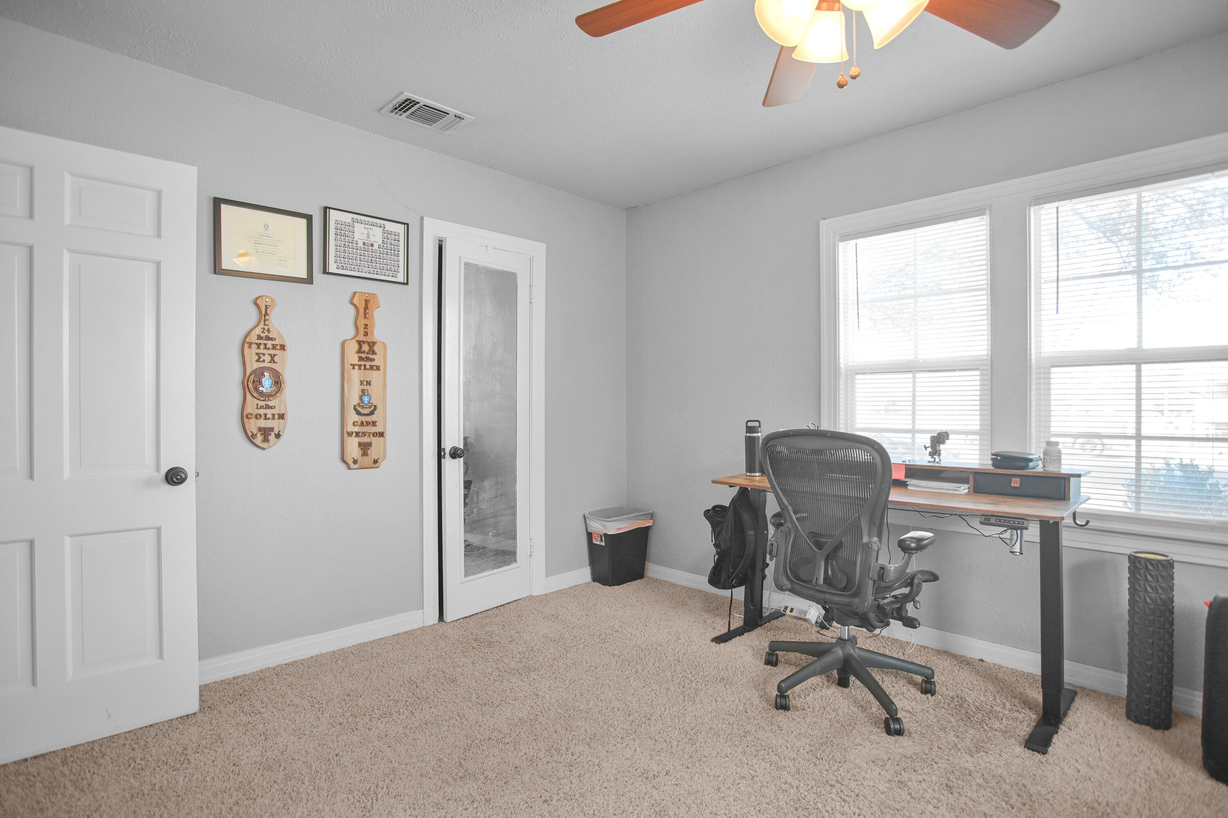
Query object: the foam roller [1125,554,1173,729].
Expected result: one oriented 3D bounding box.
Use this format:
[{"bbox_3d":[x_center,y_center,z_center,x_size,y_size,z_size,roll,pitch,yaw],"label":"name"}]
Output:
[{"bbox_3d":[1.915,0.822,2.070,0.125,0.596,0.125,0,0,42],"label":"foam roller"}]

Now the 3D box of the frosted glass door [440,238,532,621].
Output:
[{"bbox_3d":[-0.692,0.105,3.217,0.037,1.993,0.575,0,0,43],"label":"frosted glass door"}]

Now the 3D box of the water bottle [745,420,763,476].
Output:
[{"bbox_3d":[0.706,0.200,2.930,0.081,0.280,0.081,0,0,42],"label":"water bottle"}]

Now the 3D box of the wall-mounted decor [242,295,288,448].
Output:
[{"bbox_3d":[-1.506,-0.157,2.501,0.172,0.660,0.022,0,0,-41],"label":"wall-mounted decor"}]

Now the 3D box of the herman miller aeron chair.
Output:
[{"bbox_3d":[0.908,0.600,2.300,0.665,1.040,0.675,0,0,-41],"label":"herman miller aeron chair"}]

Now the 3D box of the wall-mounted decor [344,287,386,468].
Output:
[{"bbox_3d":[-1.192,-0.136,2.776,0.200,0.840,0.022,0,0,-41],"label":"wall-mounted decor"}]

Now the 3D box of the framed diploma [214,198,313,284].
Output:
[{"bbox_3d":[-1.502,-0.713,2.504,0.372,0.315,0.022,0,0,-41],"label":"framed diploma"}]

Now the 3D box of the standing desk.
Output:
[{"bbox_3d":[1.157,0.685,2.545,1.380,0.870,0.640,0,0,42],"label":"standing desk"}]

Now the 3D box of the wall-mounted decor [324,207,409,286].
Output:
[{"bbox_3d":[-1.181,-0.773,2.785,0.390,0.310,0.020,0,0,-41],"label":"wall-mounted decor"}]

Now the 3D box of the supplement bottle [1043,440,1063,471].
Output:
[{"bbox_3d":[1.752,0.186,2.315,0.060,0.125,0.060,0,0,42],"label":"supplement bottle"}]

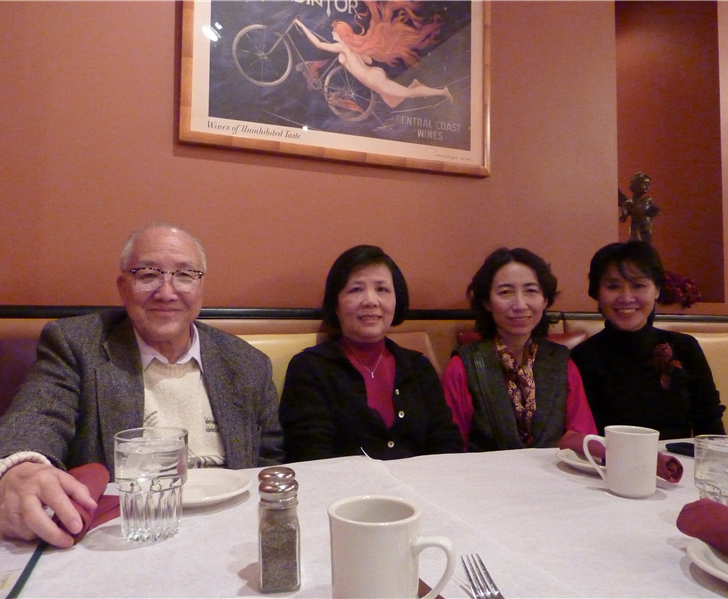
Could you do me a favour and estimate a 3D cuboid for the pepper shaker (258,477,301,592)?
[{"bbox_3d":[-0.083,0.230,0.573,0.037,0.104,0.037,0,-2,-2],"label":"pepper shaker"}]

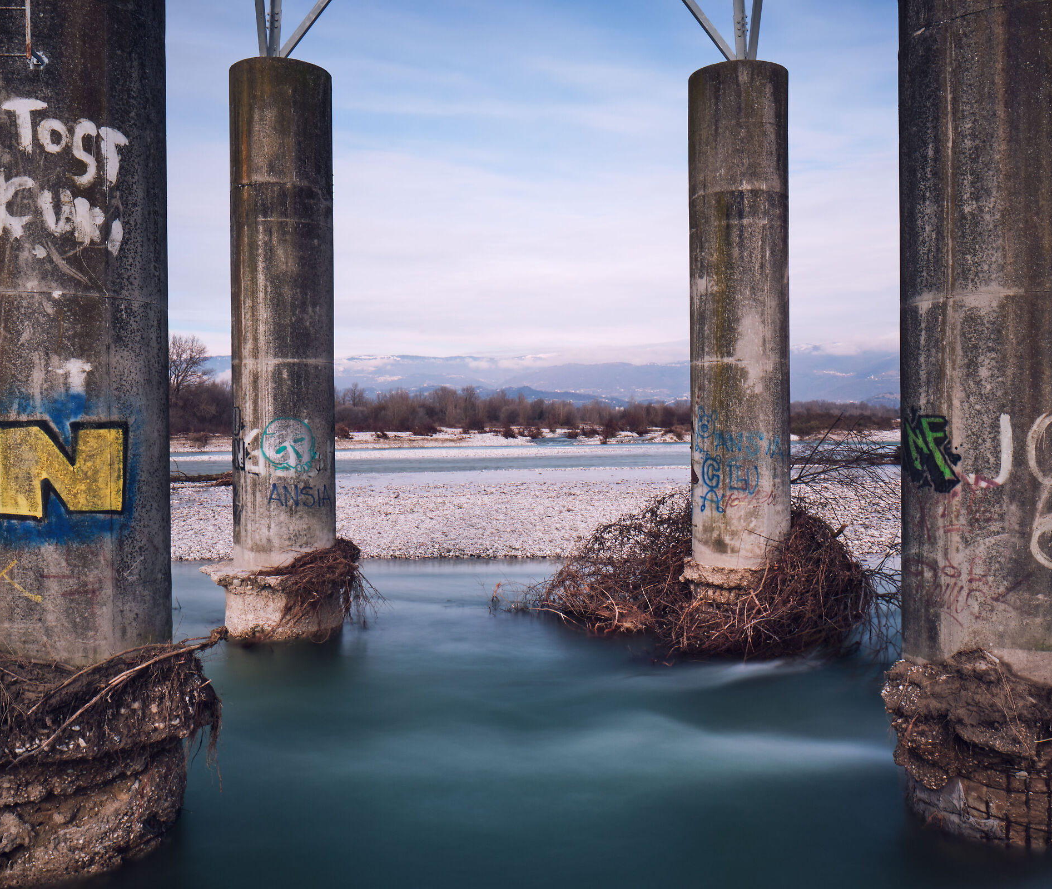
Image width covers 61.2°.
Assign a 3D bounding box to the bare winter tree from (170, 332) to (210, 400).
[{"bbox_3d":[-48.600,-8.800,125.000,9.500,13.300,9.500,0,1,0],"label":"bare winter tree"}]

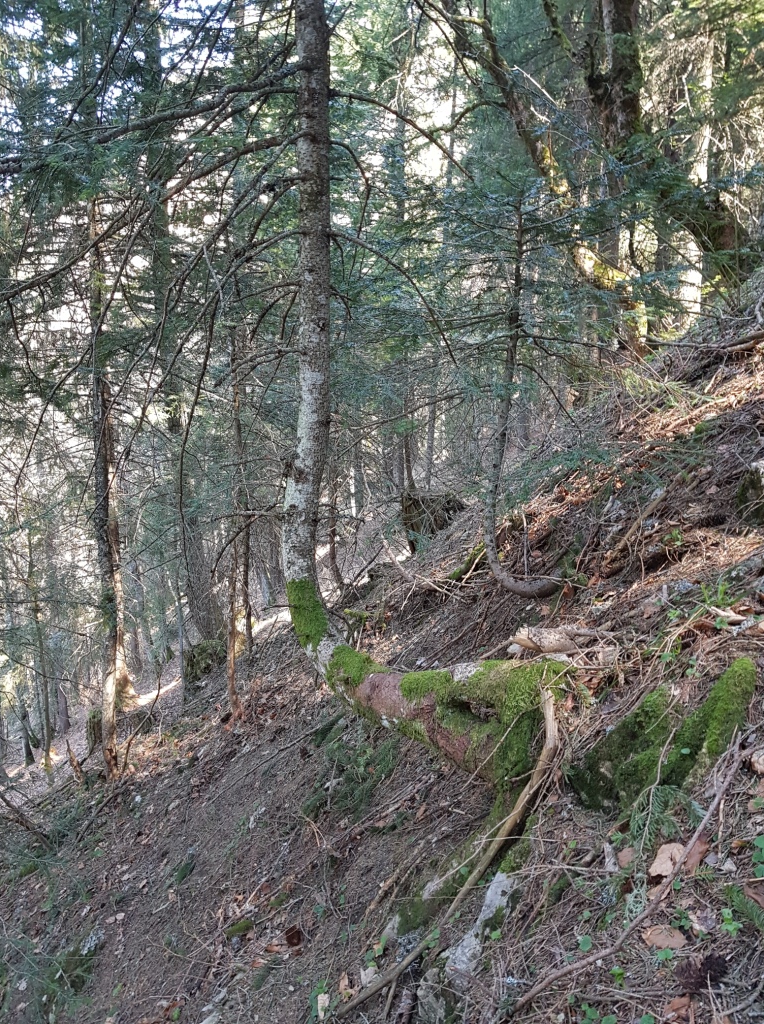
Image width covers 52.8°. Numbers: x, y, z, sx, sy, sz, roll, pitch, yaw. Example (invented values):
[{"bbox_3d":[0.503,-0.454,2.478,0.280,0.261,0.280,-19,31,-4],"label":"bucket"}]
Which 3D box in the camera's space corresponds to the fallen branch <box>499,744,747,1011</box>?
[{"bbox_3d":[0.612,0.834,1.773,0.888,0.062,0.172,-39,3,-19],"label":"fallen branch"}]

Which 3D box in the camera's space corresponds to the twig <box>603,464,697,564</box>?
[{"bbox_3d":[1.326,-0.002,3.816,0.879,0.073,0.073,-38,3,-32],"label":"twig"}]

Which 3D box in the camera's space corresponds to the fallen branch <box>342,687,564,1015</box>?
[{"bbox_3d":[0.263,0.994,2.237,0.160,1.102,0.122,42,-20,-7],"label":"fallen branch"}]

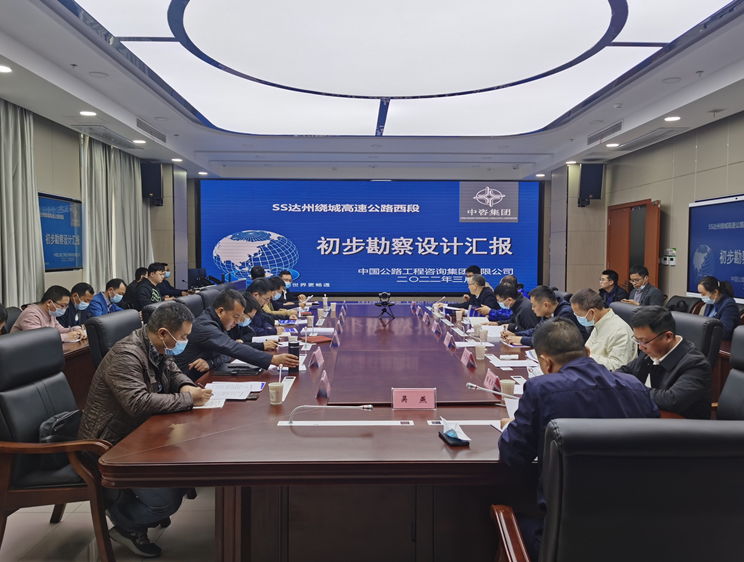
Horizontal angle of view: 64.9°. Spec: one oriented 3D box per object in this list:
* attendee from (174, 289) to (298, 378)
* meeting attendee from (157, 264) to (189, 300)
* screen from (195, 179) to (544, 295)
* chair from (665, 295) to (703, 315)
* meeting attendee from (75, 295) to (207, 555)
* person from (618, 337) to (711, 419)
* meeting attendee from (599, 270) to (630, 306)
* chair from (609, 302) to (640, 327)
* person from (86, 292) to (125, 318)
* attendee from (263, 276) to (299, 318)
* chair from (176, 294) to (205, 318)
[{"bbox_3d":[-0.969,0.671,3.610,1.050,1.220,0.580,0,3,1],"label":"attendee"},{"bbox_3d":[-2.765,0.437,7.861,0.760,1.310,0.520,0,3,3],"label":"meeting attendee"},{"bbox_3d":[-0.040,-0.790,10.578,6.200,2.060,0.100,0,3,-2],"label":"screen"},{"bbox_3d":[3.023,0.664,6.012,0.660,1.020,0.640,0,3,-4],"label":"chair"},{"bbox_3d":[-1.087,0.725,2.808,0.660,1.250,0.540,0,3,5],"label":"meeting attendee"},{"bbox_3d":[1.392,0.559,2.896,0.460,0.600,0.540,-1,3,-26],"label":"person"},{"bbox_3d":[2.871,0.492,7.302,0.750,1.250,0.520,-1,3,-13],"label":"meeting attendee"},{"bbox_3d":[1.751,0.725,4.455,0.700,1.110,0.660,0,3,-2],"label":"chair"},{"bbox_3d":[-2.603,0.580,5.769,0.760,1.210,0.520,0,3,3],"label":"person"},{"bbox_3d":[-1.152,0.555,6.784,0.640,1.210,0.550,0,3,1],"label":"attendee"},{"bbox_3d":[-1.470,0.681,5.199,0.700,1.110,0.660,0,3,-2],"label":"chair"}]

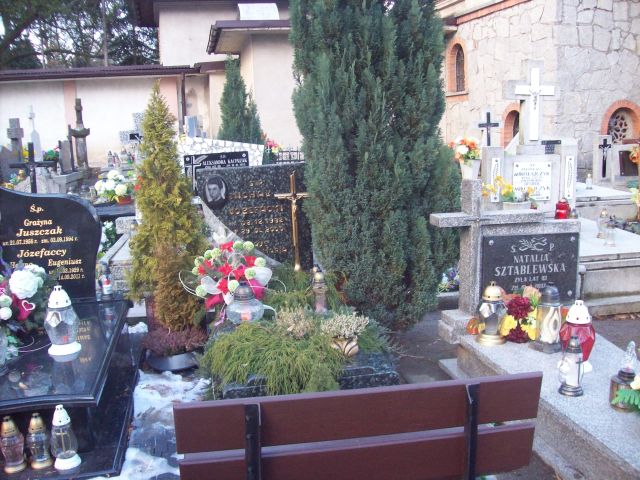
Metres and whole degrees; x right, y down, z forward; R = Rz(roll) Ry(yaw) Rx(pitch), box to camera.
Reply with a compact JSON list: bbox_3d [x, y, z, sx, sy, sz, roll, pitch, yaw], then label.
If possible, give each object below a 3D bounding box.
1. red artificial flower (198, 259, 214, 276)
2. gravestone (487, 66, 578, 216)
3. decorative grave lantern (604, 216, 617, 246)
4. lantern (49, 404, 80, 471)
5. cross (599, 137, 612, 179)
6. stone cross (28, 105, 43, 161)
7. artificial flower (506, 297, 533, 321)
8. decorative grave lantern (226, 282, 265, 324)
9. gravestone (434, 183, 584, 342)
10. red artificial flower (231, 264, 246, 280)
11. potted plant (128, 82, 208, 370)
[{"bbox_3d":[-0.699,0.166,4.100,0.095,0.105,0.070,0,10,8],"label":"red artificial flower"},{"bbox_3d":[2.208,-1.039,6.950,0.960,1.560,0.300,-3,10,-13],"label":"gravestone"},{"bbox_3d":[2.512,-0.069,5.750,0.105,0.260,0.105,-3,10,-12],"label":"decorative grave lantern"},{"bbox_3d":[-1.093,0.838,2.852,0.118,0.276,0.118,-3,10,-11],"label":"lantern"},{"bbox_3d":[4.289,-1.232,10.000,0.210,0.600,0.070,-3,10,-12],"label":"cross"},{"bbox_3d":[-5.553,-2.070,13.000,0.220,1.080,0.180,-2,10,-8],"label":"stone cross"},{"bbox_3d":[1.079,0.370,3.600,0.135,0.125,0.110,2,9,17],"label":"artificial flower"},{"bbox_3d":[-0.442,0.383,3.950,0.215,0.265,0.215,-3,9,-12],"label":"decorative grave lantern"},{"bbox_3d":[1.200,0.105,4.295,0.990,1.030,0.280,-3,10,-12],"label":"gravestone"},{"bbox_3d":[-0.500,0.199,4.080,0.090,0.090,0.050,-2,9,-7],"label":"red artificial flower"},{"bbox_3d":[-1.020,-0.224,4.450,0.480,1.630,0.480,-3,10,-11],"label":"potted plant"}]

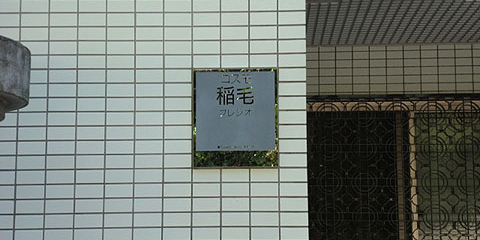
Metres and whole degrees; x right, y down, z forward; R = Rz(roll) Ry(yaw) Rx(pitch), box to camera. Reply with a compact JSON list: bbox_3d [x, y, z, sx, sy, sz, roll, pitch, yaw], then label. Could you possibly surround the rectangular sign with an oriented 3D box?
[{"bbox_3d":[-0.015,-0.032,2.871,0.282,0.284,0.022,0,-7,0],"label":"rectangular sign"}]

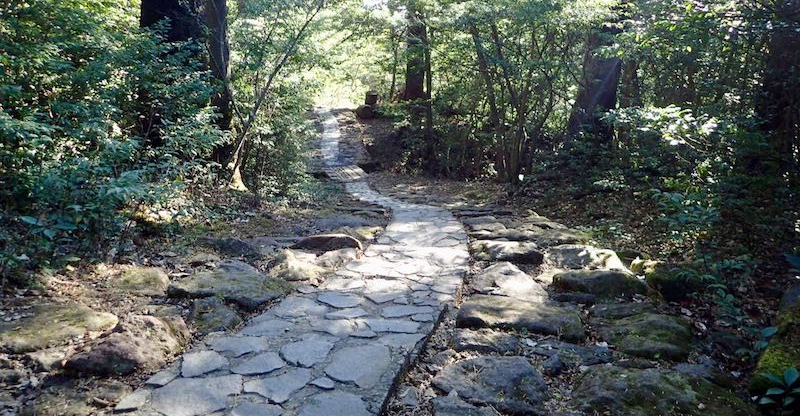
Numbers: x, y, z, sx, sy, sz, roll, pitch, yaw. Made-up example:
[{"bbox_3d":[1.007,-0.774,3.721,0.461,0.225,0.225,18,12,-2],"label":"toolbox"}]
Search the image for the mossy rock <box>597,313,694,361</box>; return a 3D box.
[{"bbox_3d":[1.841,0.976,4.400,0.660,0.190,0.540,2,8,6],"label":"mossy rock"}]

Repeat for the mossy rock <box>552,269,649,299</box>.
[{"bbox_3d":[1.971,0.754,5.750,0.860,0.210,0.500,2,8,6],"label":"mossy rock"}]

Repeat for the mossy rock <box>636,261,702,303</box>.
[{"bbox_3d":[2.642,0.716,5.700,0.560,0.310,0.480,2,8,9],"label":"mossy rock"}]

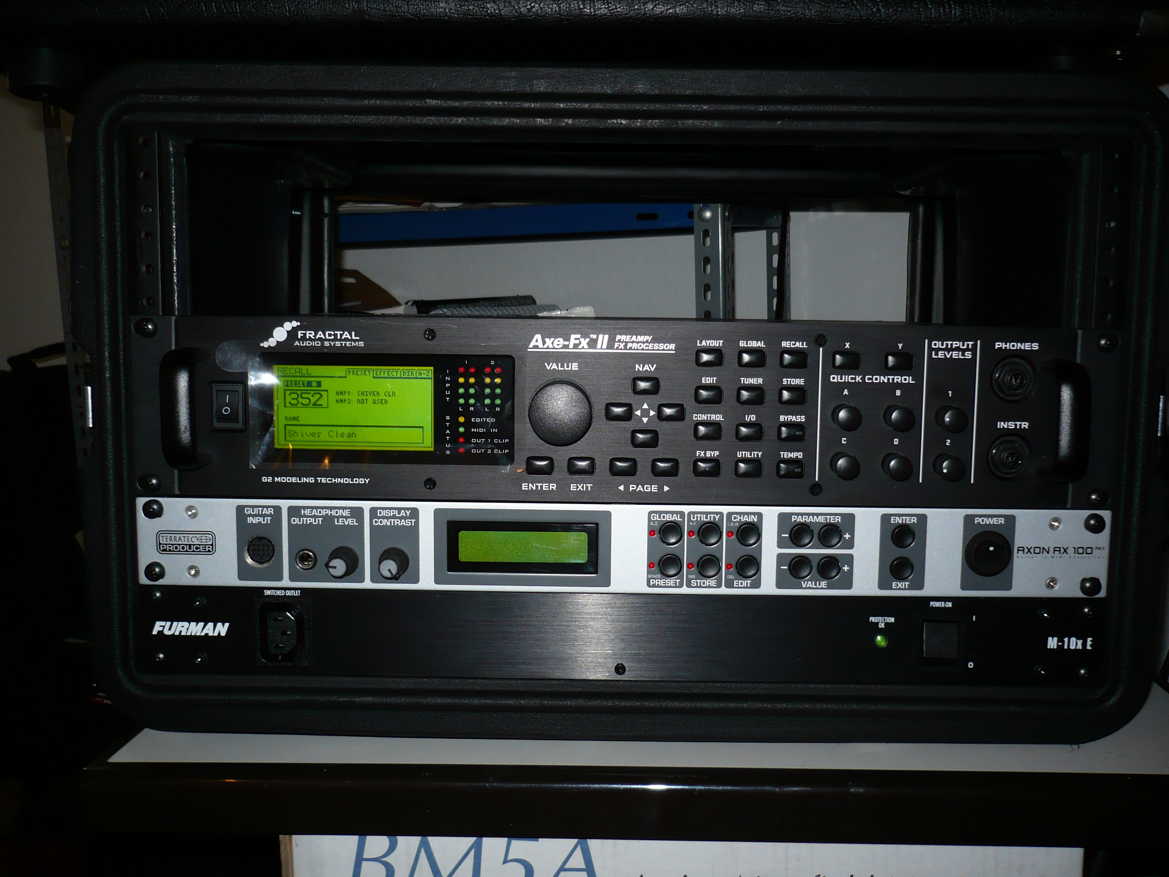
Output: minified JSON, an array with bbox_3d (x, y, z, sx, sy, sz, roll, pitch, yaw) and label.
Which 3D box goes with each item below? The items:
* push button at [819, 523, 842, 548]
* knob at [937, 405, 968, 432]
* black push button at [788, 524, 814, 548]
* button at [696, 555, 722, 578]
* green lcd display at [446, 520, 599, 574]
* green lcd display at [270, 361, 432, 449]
[{"bbox_3d":[0.121,0.048,0.584,0.012,0.012,0.005,1,7,0],"label":"push button"},{"bbox_3d":[0.178,-0.009,0.571,0.012,0.012,0.012,1,6,0],"label":"knob"},{"bbox_3d":[0.107,0.048,0.584,0.011,0.011,0.004,1,6,0],"label":"black push button"},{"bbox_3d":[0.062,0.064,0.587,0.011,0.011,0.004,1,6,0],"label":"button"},{"bbox_3d":[-0.031,0.054,0.589,0.074,0.026,0.005,1,6,0],"label":"green lcd display"},{"bbox_3d":[-0.113,-0.015,0.579,0.077,0.041,0.005,1,7,0],"label":"green lcd display"}]

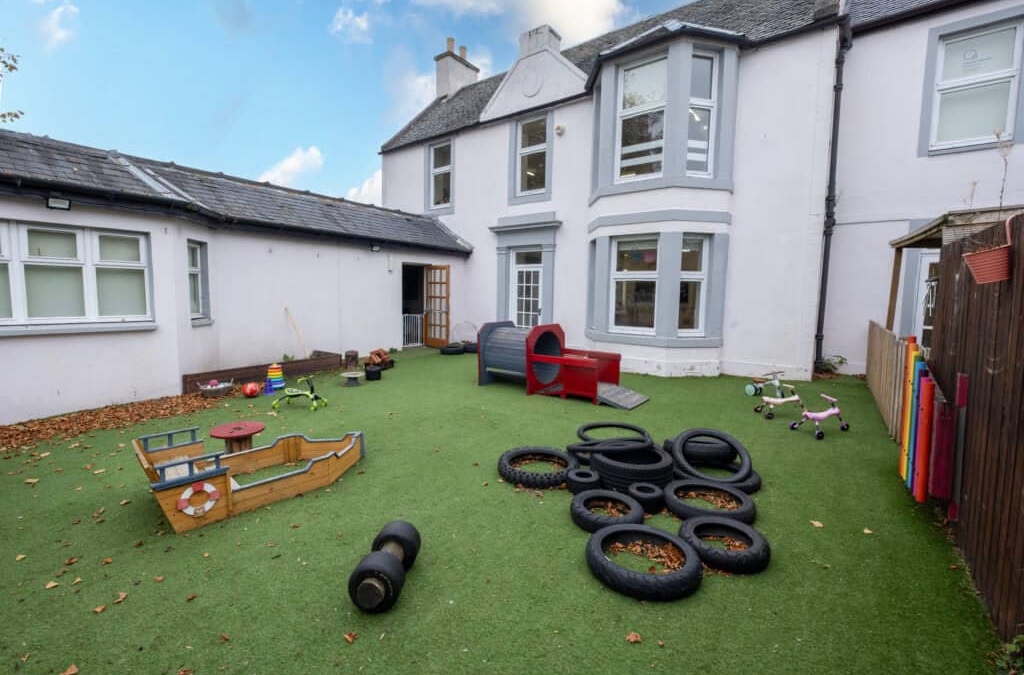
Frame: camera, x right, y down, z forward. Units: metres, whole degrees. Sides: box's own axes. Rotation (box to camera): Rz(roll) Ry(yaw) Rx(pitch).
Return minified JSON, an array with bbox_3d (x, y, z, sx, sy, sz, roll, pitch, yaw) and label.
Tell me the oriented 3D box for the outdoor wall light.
[{"bbox_3d":[-4.980,-1.475,4.700,0.070,0.130,0.180,5,7,37],"label":"outdoor wall light"}]

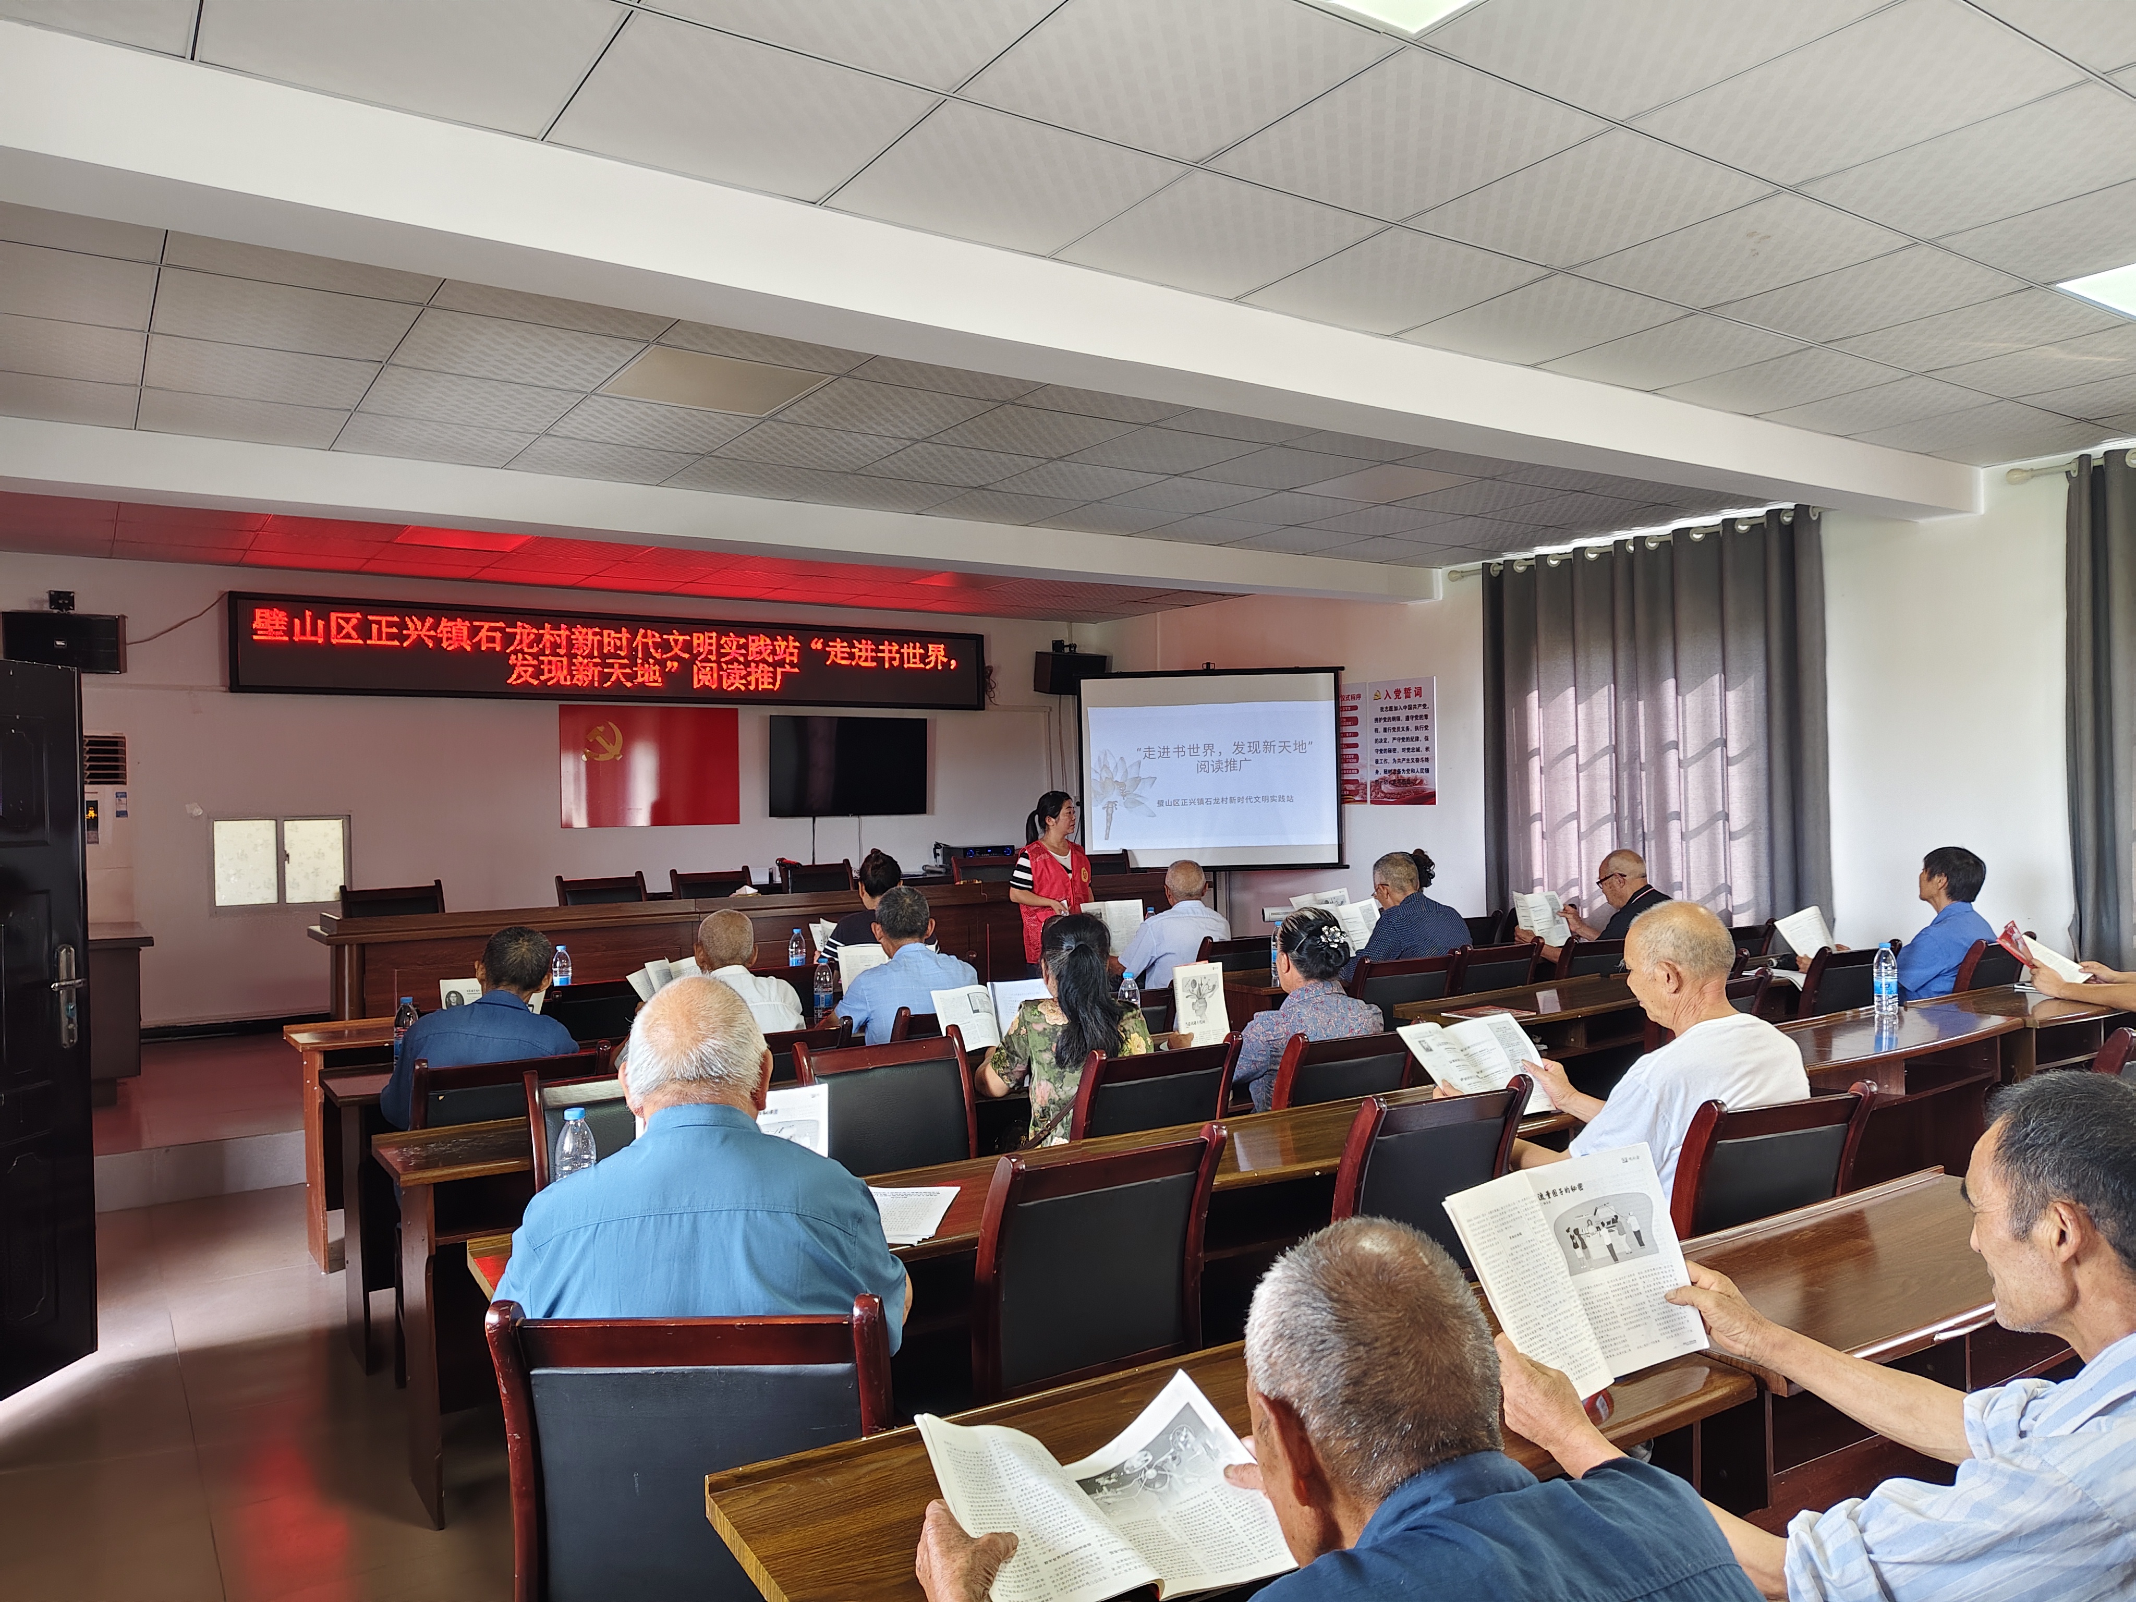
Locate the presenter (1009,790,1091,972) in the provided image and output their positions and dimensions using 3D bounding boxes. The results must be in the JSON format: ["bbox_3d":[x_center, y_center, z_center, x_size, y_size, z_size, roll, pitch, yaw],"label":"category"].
[{"bbox_3d":[-0.068,0.714,7.240,0.420,1.537,0.290,-1,0,-38],"label":"presenter"}]

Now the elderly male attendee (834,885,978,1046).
[{"bbox_3d":[-0.556,0.860,4.406,0.520,1.215,0.750,-1,0,-38],"label":"elderly male attendee"}]

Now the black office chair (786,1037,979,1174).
[{"bbox_3d":[-0.554,1.030,3.756,0.470,0.900,0.550,-1,0,-30],"label":"black office chair"}]

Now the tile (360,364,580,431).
[{"bbox_3d":[-1.971,-1.316,4.894,0.605,0.020,0.605,-1,0,-34],"label":"tile"}]

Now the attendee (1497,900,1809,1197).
[{"bbox_3d":[1.109,0.827,3.069,0.500,1.240,0.760,-1,0,-40],"label":"attendee"}]

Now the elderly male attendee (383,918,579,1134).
[{"bbox_3d":[-1.511,0.919,3.886,0.510,1.160,0.750,-1,0,-26],"label":"elderly male attendee"}]

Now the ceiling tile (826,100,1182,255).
[{"bbox_3d":[-0.145,-1.402,3.355,0.618,0.020,0.599,-1,0,-34],"label":"ceiling tile"}]

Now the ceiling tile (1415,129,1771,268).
[{"bbox_3d":[1.202,-1.379,3.417,0.601,0.020,0.601,-1,0,-34],"label":"ceiling tile"}]

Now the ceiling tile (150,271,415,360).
[{"bbox_3d":[-2.134,-1.315,4.052,0.605,0.020,0.605,-1,0,-34],"label":"ceiling tile"}]

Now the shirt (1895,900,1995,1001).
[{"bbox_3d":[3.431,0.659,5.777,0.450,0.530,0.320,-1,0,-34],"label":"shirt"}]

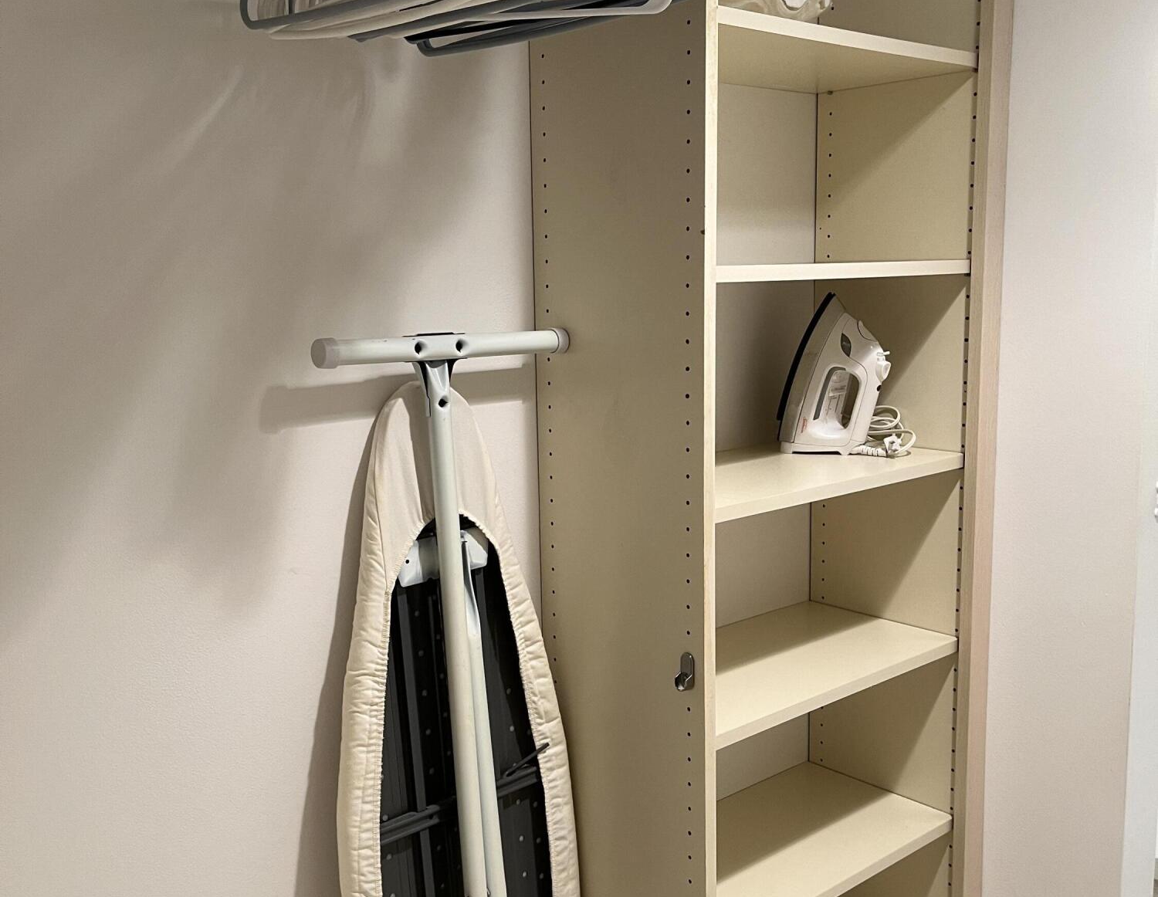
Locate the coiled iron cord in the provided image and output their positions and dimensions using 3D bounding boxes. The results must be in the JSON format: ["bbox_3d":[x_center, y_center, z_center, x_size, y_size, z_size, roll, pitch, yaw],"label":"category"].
[{"bbox_3d":[0.460,-0.029,1.778,0.095,0.066,0.090,-9,12,-41],"label":"coiled iron cord"}]

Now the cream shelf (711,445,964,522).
[{"bbox_3d":[0.271,0.035,1.670,0.566,0.019,0.287,-9,12,-39],"label":"cream shelf"}]

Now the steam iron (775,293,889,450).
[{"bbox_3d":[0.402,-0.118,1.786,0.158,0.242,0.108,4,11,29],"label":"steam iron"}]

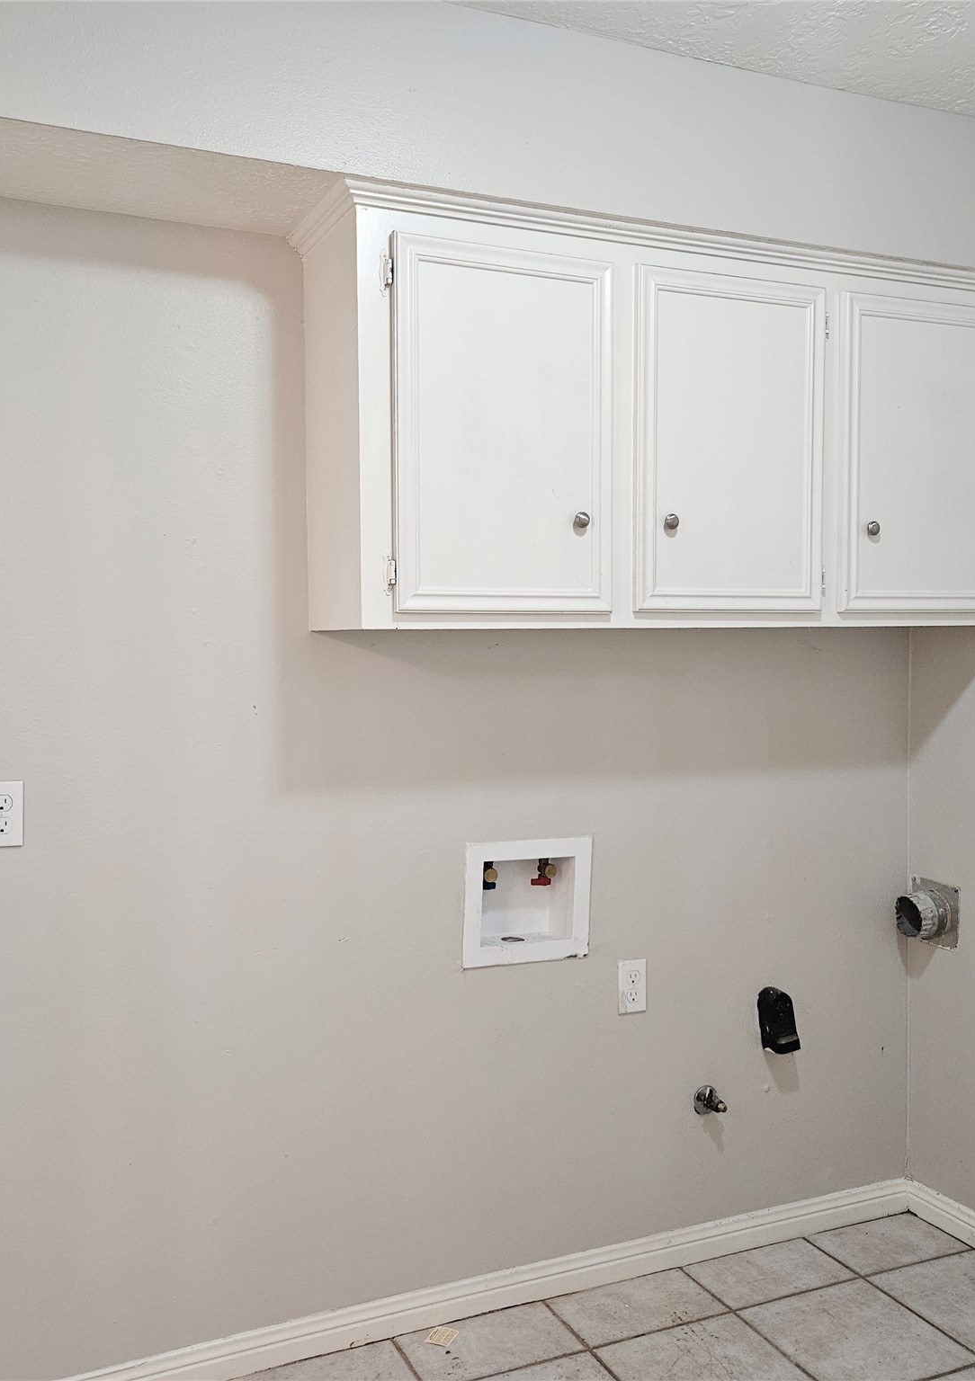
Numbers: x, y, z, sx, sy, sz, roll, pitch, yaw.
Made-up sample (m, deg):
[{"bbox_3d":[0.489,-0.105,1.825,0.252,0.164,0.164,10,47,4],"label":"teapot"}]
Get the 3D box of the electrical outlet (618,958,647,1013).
[{"bbox_3d":[0.315,0.641,2.640,0.070,0.114,0.010,-1,2,-24],"label":"electrical outlet"}]

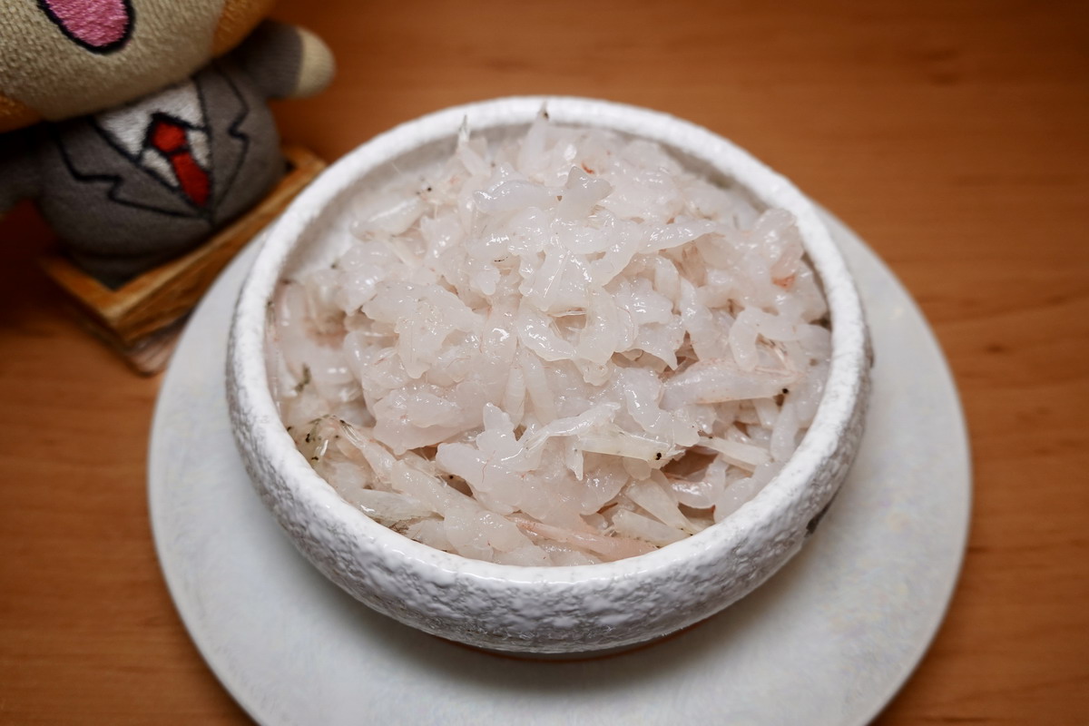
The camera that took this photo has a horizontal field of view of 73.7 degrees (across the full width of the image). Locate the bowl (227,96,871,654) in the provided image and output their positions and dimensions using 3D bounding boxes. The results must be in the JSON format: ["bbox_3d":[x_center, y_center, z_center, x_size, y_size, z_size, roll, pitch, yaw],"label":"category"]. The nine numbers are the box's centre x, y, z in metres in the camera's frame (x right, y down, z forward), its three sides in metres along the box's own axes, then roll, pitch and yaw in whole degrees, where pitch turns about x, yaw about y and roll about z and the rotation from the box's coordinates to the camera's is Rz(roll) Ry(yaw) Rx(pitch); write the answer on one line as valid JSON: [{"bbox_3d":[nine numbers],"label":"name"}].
[{"bbox_3d":[0.001,-0.003,0.179,0.145,0.045,0.145,0,55,-1],"label":"bowl"}]

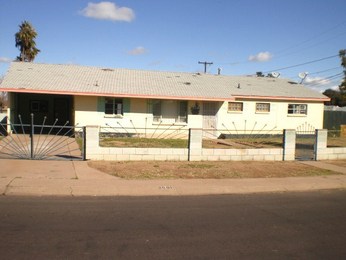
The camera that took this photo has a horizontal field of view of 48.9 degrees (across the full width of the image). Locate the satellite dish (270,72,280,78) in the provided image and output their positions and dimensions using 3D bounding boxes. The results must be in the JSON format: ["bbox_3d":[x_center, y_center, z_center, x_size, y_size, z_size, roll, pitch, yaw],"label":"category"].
[{"bbox_3d":[7.348,-3.878,27.300,0.600,0.600,0.500,1,3,-30],"label":"satellite dish"}]

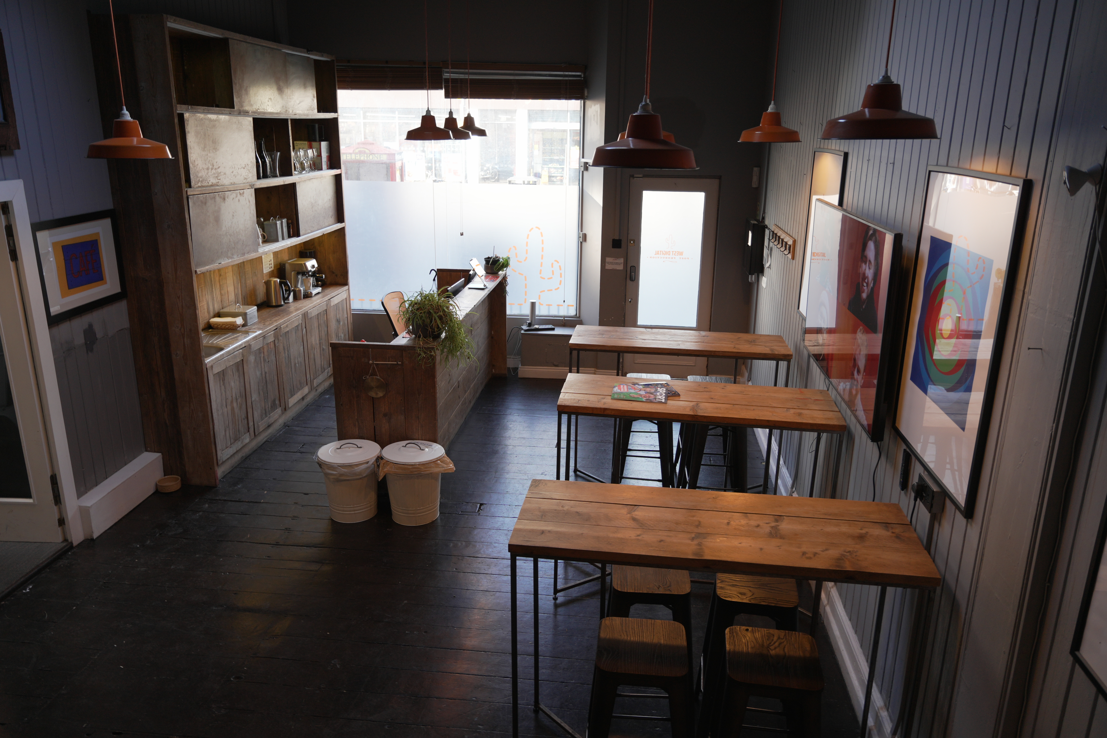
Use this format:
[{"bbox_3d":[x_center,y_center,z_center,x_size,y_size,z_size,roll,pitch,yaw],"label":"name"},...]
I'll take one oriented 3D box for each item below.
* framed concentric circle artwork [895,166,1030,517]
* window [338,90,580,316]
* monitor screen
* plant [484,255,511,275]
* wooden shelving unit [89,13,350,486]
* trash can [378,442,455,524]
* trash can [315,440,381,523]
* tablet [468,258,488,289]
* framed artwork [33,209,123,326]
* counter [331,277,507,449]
[{"bbox_3d":[1.375,-0.144,2.876,0.028,1.050,0.812,2,17,6],"label":"framed concentric circle artwork"},{"bbox_3d":[-0.970,-1.713,8.489,2.530,2.344,0.080,2,16,6],"label":"window"},{"bbox_3d":[1.380,-0.307,3.912,0.052,0.831,1.458,1,16,6],"label":"monitor screen"},{"bbox_3d":[-0.549,-1.045,8.252,0.265,0.190,0.200,3,17,7],"label":"plant"},{"bbox_3d":[-2.451,-1.067,6.851,0.491,3.107,2.902,2,16,6],"label":"wooden shelving unit"},{"bbox_3d":[-0.903,0.734,5.421,0.425,0.487,0.415,1,16,0],"label":"trash can"},{"bbox_3d":[-1.340,0.727,5.513,0.410,0.500,0.410,1,17,0],"label":"trash can"},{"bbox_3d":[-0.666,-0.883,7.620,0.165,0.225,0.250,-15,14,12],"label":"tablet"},{"bbox_3d":[-2.878,-0.646,5.088,0.030,0.588,0.749,2,16,6],"label":"framed artwork"},{"bbox_3d":[-0.988,-0.057,7.090,0.727,1.066,2.889,2,16,6],"label":"counter"}]

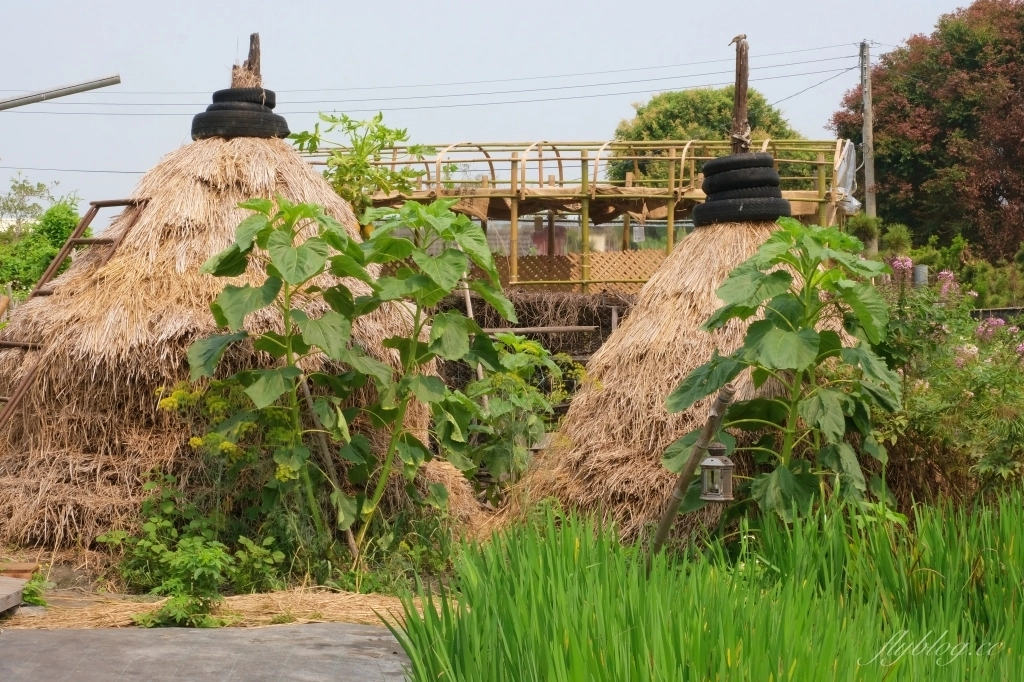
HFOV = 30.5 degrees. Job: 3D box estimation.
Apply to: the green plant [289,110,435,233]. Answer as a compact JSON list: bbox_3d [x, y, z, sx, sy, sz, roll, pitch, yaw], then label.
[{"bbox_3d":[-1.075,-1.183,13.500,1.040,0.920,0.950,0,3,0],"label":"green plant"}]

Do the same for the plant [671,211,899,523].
[{"bbox_3d":[1.360,0.183,9.400,1.170,1.580,1.000,0,3,0],"label":"plant"}]

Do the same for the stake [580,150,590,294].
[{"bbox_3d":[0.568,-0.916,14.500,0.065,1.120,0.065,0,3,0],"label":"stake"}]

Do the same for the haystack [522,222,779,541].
[{"bbox_3d":[1.304,0.150,11.100,2.300,1.700,2.250,0,3,0],"label":"haystack"}]

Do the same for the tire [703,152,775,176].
[{"bbox_3d":[1.340,-1.041,11.100,0.430,0.105,0.430,-7,3,0],"label":"tire"}]

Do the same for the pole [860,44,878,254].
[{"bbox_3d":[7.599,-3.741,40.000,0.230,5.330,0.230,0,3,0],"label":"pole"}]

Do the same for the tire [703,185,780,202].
[{"bbox_3d":[1.369,-0.875,11.100,0.450,0.095,0.450,-5,3,0],"label":"tire"}]

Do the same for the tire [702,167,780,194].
[{"bbox_3d":[1.357,-0.949,11.100,0.455,0.120,0.455,-6,3,0],"label":"tire"}]

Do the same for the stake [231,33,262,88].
[{"bbox_3d":[-1.570,-1.659,11.100,0.180,0.330,0.150,0,3,0],"label":"stake"}]

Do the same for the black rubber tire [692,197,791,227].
[{"bbox_3d":[1.360,-0.766,11.100,0.580,0.140,0.580,-4,3,0],"label":"black rubber tire"}]

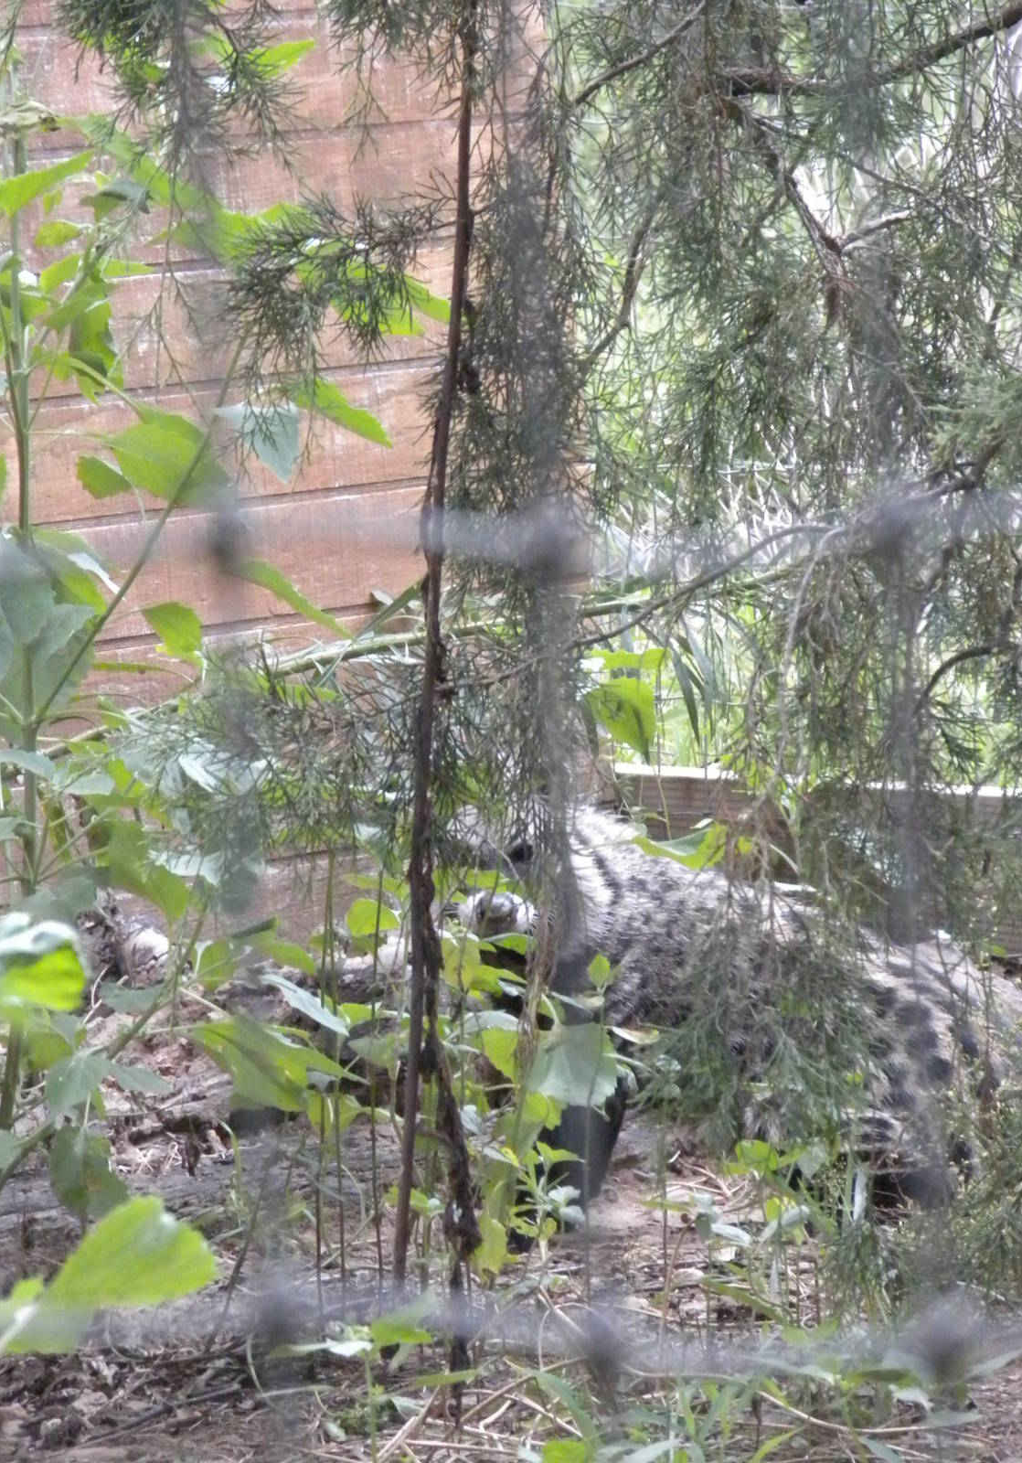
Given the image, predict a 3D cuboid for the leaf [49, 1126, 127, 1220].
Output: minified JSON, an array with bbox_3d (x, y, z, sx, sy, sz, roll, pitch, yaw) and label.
[{"bbox_3d":[-0.378,0.399,9.000,0.070,0.092,0.030,-2,8,-14],"label":"leaf"}]

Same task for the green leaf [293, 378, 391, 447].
[{"bbox_3d":[-0.157,-0.295,9.300,0.115,0.022,0.060,33,-27,-26],"label":"green leaf"}]

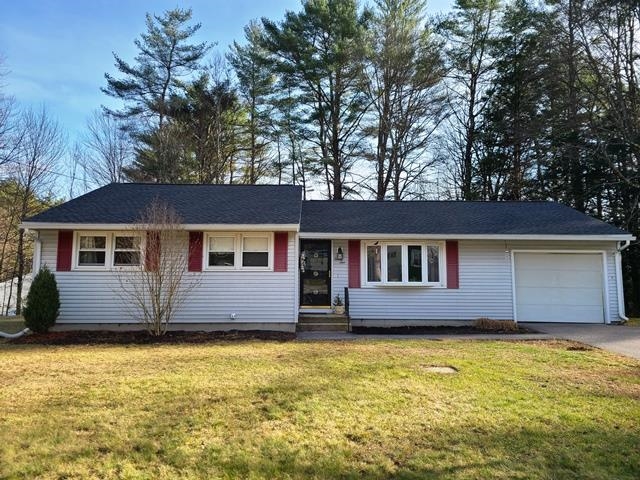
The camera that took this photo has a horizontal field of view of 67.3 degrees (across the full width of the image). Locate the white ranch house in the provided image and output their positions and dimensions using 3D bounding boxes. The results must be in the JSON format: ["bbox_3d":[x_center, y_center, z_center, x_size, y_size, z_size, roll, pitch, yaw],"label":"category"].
[{"bbox_3d":[0.899,0.407,17.235,17.100,4.900,10.200,0,-6,-2],"label":"white ranch house"}]

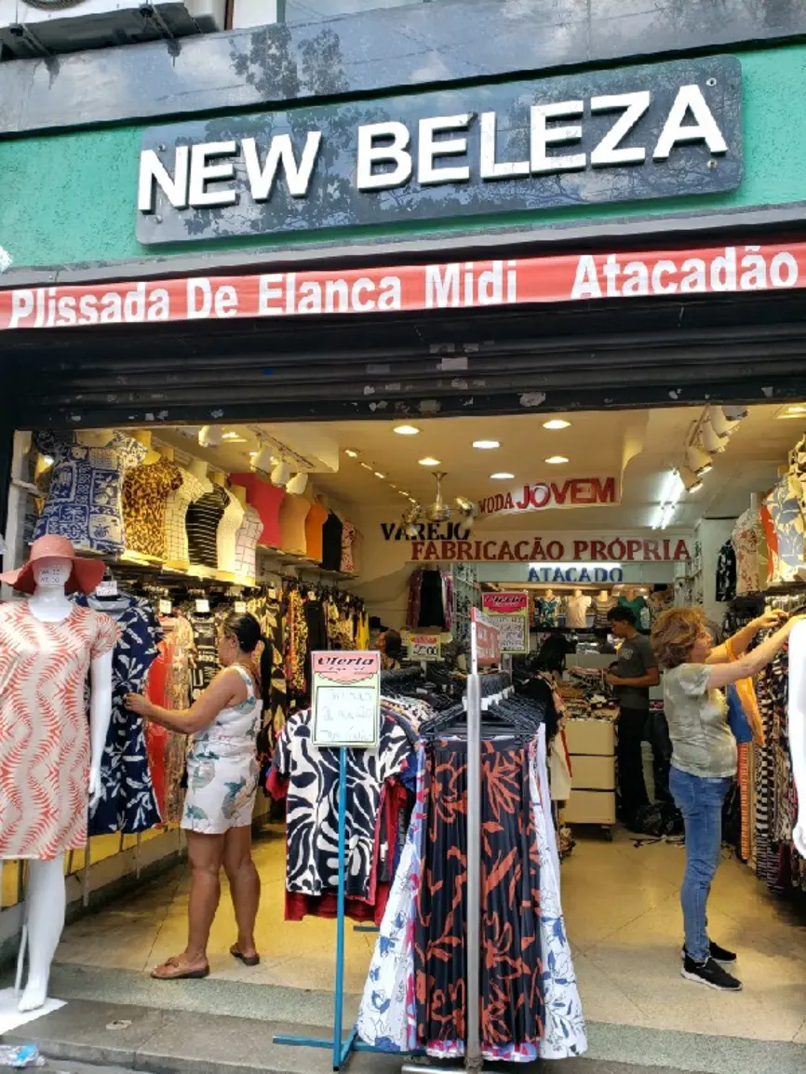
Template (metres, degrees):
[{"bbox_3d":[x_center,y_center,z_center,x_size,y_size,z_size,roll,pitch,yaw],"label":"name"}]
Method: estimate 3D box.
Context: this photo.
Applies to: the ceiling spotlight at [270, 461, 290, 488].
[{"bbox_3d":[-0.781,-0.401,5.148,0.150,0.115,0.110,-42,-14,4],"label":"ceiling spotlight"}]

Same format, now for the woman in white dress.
[{"bbox_3d":[-0.947,1.087,3.604,0.674,1.519,0.460,-1,-8,15],"label":"woman in white dress"}]

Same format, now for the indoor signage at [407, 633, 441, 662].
[{"bbox_3d":[0.114,0.573,4.181,0.178,0.145,0.020,0,-8,12],"label":"indoor signage"}]

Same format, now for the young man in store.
[{"bbox_3d":[1.876,1.441,6.559,0.400,1.765,0.480,2,-8,-8],"label":"young man in store"}]

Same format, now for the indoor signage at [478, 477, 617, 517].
[{"bbox_3d":[1.300,-0.377,7.439,1.383,0.270,0.080,-4,-10,36],"label":"indoor signage"}]

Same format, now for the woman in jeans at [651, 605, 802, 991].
[{"bbox_3d":[1.462,1.109,3.594,0.652,1.584,0.480,0,-8,12],"label":"woman in jeans"}]

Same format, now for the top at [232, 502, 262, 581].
[{"bbox_3d":[-1.166,0.037,5.824,0.250,0.570,0.360,-2,-8,21],"label":"top"}]

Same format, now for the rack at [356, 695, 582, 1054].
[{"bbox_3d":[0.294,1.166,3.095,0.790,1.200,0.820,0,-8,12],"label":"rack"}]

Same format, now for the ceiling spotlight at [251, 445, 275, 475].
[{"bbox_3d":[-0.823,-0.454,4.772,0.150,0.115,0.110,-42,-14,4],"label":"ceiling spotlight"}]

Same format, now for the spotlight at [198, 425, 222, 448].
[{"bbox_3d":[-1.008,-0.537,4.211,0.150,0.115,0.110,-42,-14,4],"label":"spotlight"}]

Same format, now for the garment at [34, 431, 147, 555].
[{"bbox_3d":[-1.563,-0.231,4.040,0.520,0.630,0.270,7,-10,-38],"label":"garment"}]

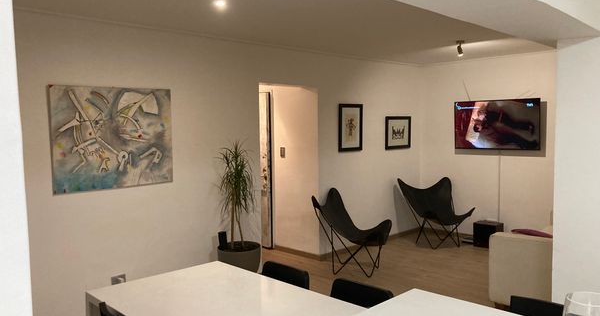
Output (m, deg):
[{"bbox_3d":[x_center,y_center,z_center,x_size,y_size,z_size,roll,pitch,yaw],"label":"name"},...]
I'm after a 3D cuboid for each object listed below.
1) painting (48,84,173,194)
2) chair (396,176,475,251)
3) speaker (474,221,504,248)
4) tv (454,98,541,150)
[{"bbox_3d":[-1.481,-0.159,3.918,1.000,0.817,0.030,-5,6,-44],"label":"painting"},{"bbox_3d":[1.812,0.725,6.422,0.766,0.853,0.698,-2,4,-18],"label":"chair"},{"bbox_3d":[2.467,0.999,6.319,0.267,0.301,0.288,-5,6,-44],"label":"speaker"},{"bbox_3d":[2.547,-0.426,6.303,0.060,0.633,1.120,-5,6,-44],"label":"tv"}]

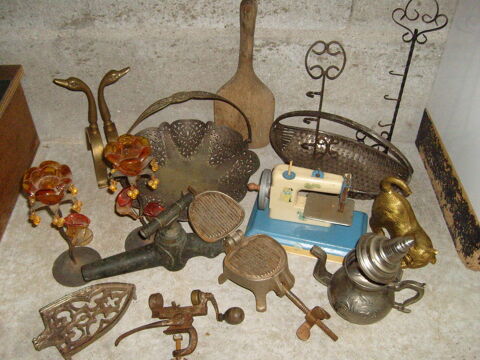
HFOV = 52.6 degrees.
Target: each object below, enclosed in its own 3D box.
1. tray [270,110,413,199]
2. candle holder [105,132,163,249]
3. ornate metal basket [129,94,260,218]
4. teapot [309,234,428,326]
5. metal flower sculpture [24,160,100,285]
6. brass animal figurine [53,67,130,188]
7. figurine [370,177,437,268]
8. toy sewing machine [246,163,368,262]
[{"bbox_3d":[0.213,-0.070,1.056,0.325,0.165,0.175,20,45,21],"label":"tray"},{"bbox_3d":[-0.185,0.028,0.882,0.108,0.235,0.108,1,41,0],"label":"candle holder"},{"bbox_3d":[-0.087,-0.060,1.009,0.275,0.205,0.275,1,41,0],"label":"ornate metal basket"},{"bbox_3d":[0.203,0.161,0.779,0.190,0.180,0.120,15,43,16],"label":"teapot"},{"bbox_3d":[-0.301,0.074,0.831,0.110,0.230,0.110,1,41,0],"label":"metal flower sculpture"},{"bbox_3d":[-0.270,-0.097,0.994,0.150,0.275,0.080,1,41,0],"label":"brass animal figurine"},{"bbox_3d":[0.313,0.079,0.906,0.065,0.140,0.155,-21,46,-23],"label":"figurine"},{"bbox_3d":[0.129,0.048,0.930,0.225,0.150,0.125,11,42,11],"label":"toy sewing machine"}]

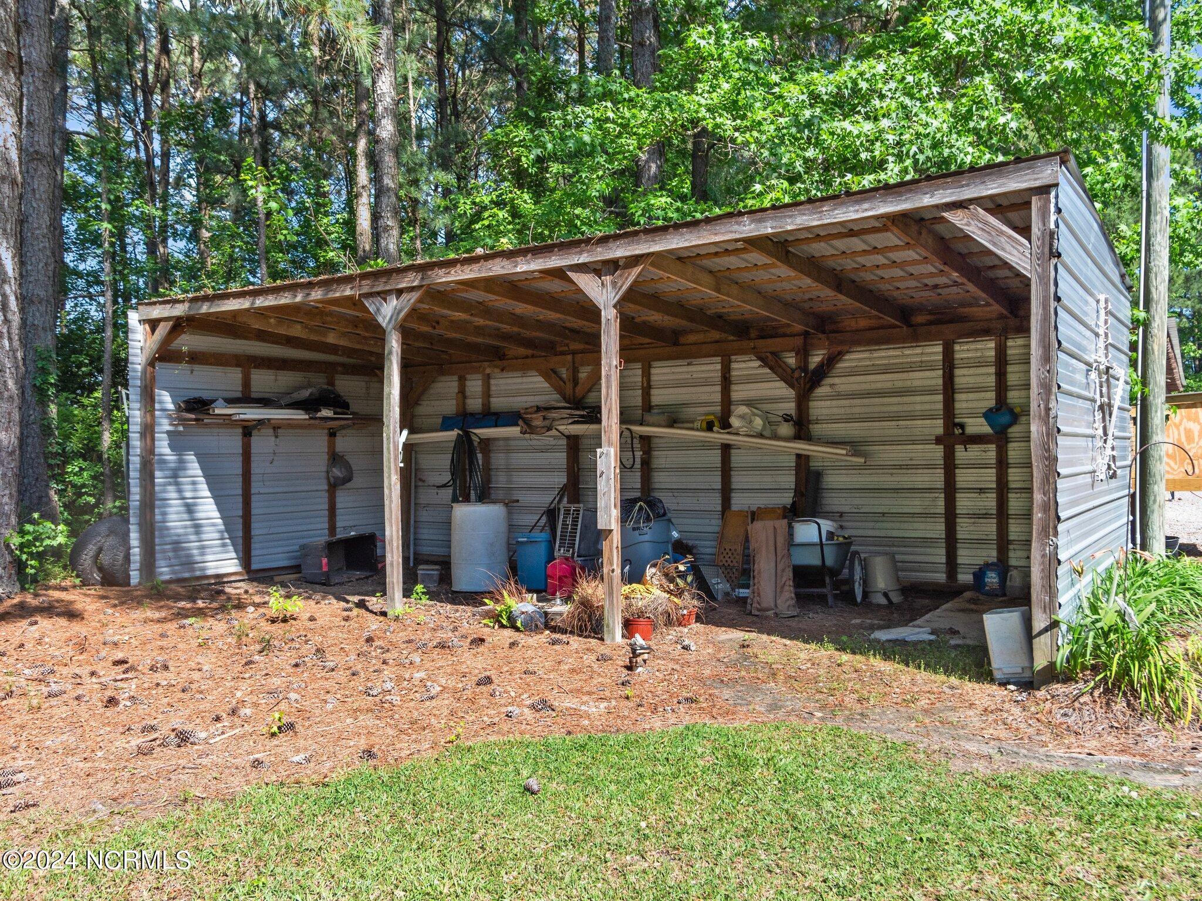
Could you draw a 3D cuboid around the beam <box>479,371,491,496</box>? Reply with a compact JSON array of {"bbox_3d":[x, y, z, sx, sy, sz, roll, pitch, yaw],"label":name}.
[{"bbox_3d":[-1.401,0.187,11.915,0.089,2.257,0.040,-1,0,34],"label":"beam"}]

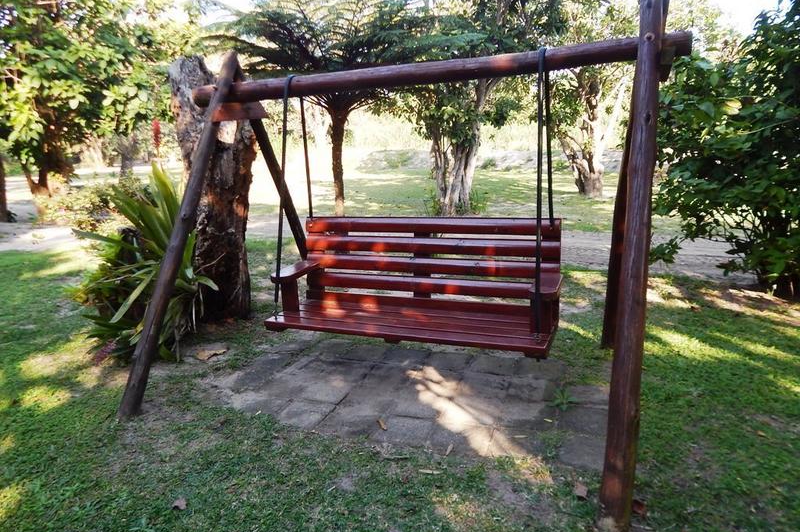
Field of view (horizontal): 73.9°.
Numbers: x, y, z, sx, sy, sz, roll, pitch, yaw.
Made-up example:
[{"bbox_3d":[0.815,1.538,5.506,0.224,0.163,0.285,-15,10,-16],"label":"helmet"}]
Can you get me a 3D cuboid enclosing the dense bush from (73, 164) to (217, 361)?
[{"bbox_3d":[-1.896,-0.090,4.026,0.950,1.301,0.950,-7,14,-25],"label":"dense bush"}]

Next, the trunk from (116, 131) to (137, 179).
[{"bbox_3d":[-10.519,-4.143,20.551,0.650,1.950,0.650,-7,14,-26],"label":"trunk"}]

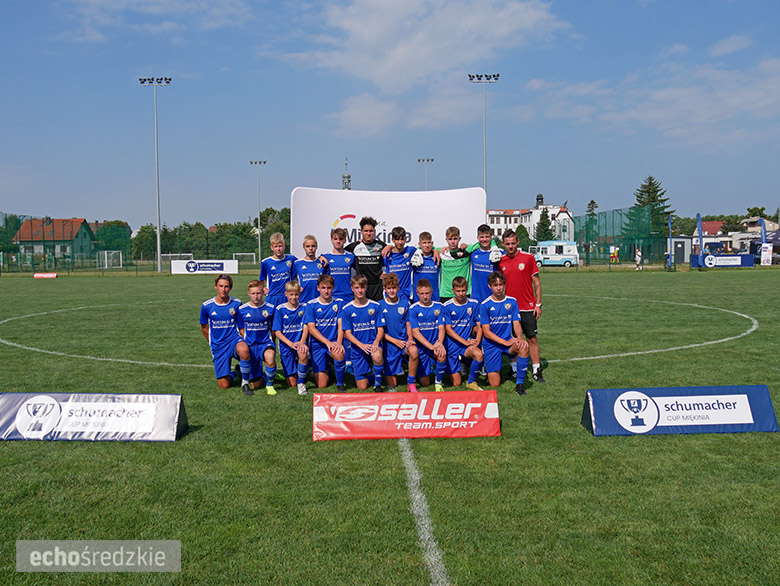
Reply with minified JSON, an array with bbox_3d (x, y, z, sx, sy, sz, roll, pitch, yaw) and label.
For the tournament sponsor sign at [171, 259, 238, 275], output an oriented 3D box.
[{"bbox_3d":[-14.067,-1.967,51.466,5.087,1.085,0.060,-1,3,-3],"label":"tournament sponsor sign"}]

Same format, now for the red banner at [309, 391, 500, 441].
[{"bbox_3d":[0.152,1.050,5.942,1.600,0.360,0.400,-1,3,-3],"label":"red banner"}]

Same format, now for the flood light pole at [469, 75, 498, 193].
[{"bbox_3d":[8.541,-10.996,61.767,2.828,17.737,0.800,-1,3,-2],"label":"flood light pole"}]

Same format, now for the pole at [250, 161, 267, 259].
[{"bbox_3d":[-22.896,-14.158,118.864,2.880,17.903,0.800,-1,3,-2],"label":"pole"}]

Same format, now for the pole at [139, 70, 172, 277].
[{"bbox_3d":[-20.925,-10.556,60.977,2.910,17.448,0.800,-1,3,-2],"label":"pole"}]

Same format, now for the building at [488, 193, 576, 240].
[{"bbox_3d":[41.163,-20.665,207.166,27.000,19.485,20.000,0,3,0],"label":"building"}]

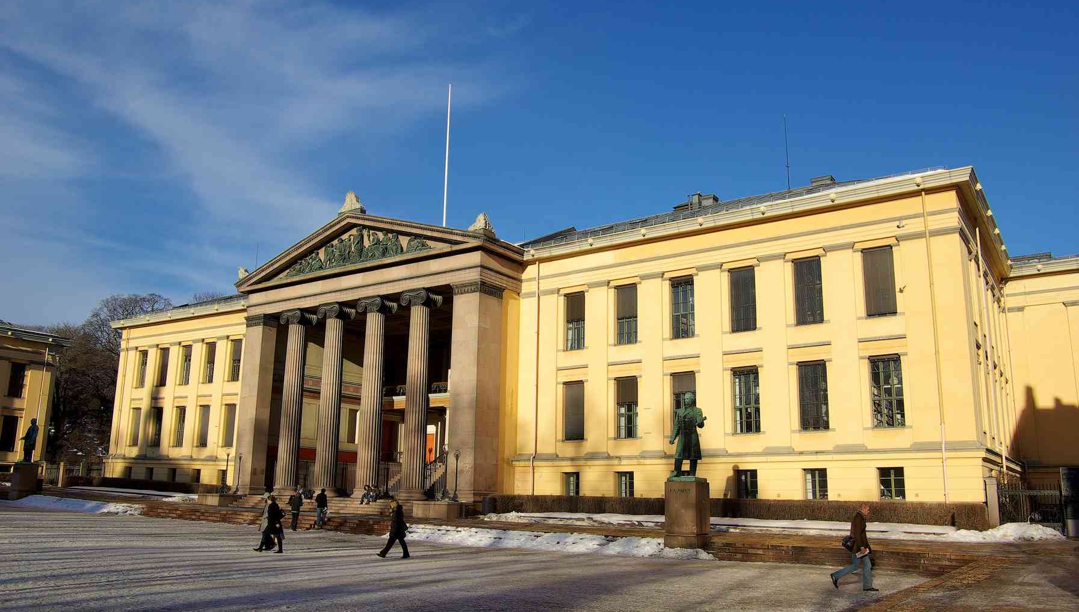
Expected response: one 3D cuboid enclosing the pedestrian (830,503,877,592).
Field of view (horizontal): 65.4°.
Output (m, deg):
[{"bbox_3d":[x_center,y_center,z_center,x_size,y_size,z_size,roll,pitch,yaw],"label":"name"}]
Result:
[{"bbox_3d":[6.355,4.880,16.995,0.950,1.750,0.550,-6,-15,29],"label":"pedestrian"}]

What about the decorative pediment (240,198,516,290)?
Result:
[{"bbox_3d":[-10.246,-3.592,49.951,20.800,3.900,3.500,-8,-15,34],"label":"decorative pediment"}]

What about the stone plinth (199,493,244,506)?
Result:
[{"bbox_3d":[-18.081,11.009,47.554,2.088,0.680,1.500,-8,-16,33],"label":"stone plinth"}]

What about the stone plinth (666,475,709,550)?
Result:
[{"bbox_3d":[4.641,6.520,26.351,1.100,2.280,1.070,-8,-16,33],"label":"stone plinth"}]

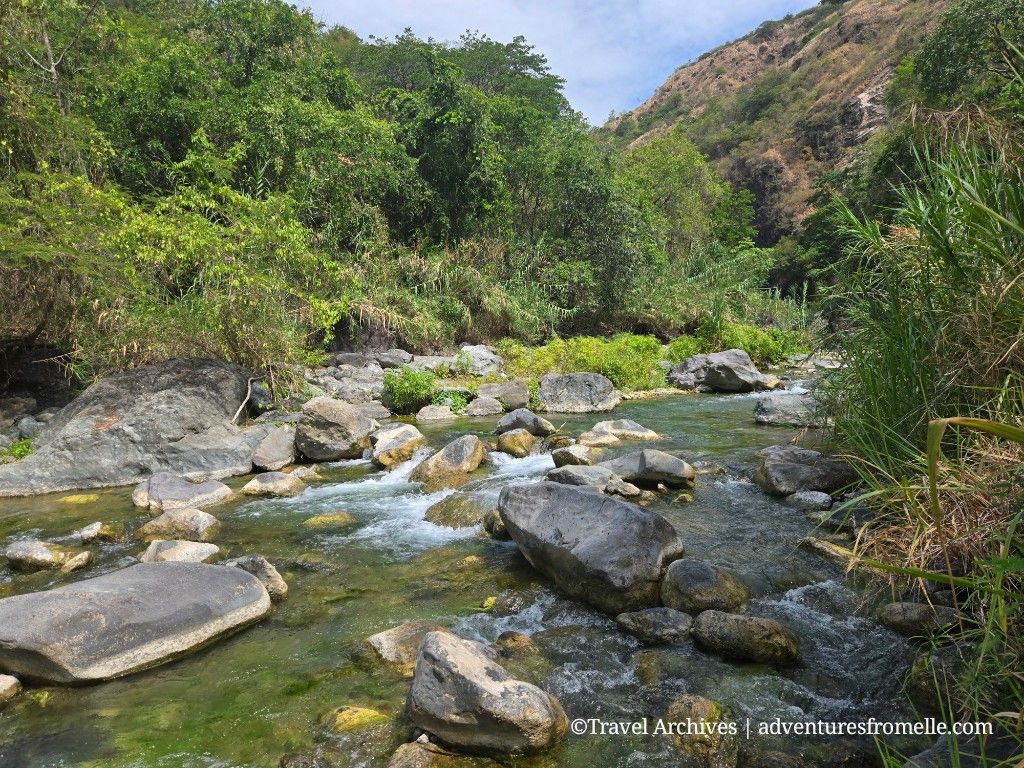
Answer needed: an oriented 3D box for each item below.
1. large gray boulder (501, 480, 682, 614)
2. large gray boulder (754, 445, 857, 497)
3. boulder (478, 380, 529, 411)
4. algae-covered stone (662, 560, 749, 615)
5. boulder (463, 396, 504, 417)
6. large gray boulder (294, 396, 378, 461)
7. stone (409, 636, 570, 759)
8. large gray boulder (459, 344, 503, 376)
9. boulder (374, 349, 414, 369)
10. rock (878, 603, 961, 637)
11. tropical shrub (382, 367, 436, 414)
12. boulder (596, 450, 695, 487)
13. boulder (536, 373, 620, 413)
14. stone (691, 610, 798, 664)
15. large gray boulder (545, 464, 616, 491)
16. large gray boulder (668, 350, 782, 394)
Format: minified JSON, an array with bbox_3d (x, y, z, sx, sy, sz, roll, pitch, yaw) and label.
[{"bbox_3d":[0.584,1.197,5.096,1.334,0.807,1.092,3,5,33],"label":"large gray boulder"},{"bbox_3d":[3.032,0.898,7.000,1.001,0.514,0.751,1,5,10],"label":"large gray boulder"},{"bbox_3d":[-0.178,0.233,12.792,0.975,0.590,0.728,0,4,0],"label":"boulder"},{"bbox_3d":[1.333,1.415,4.732,0.585,0.351,0.489,1,5,15],"label":"algae-covered stone"},{"bbox_3d":[-0.481,0.379,11.500,0.708,0.323,0.531,0,5,0],"label":"boulder"},{"bbox_3d":[-2.210,0.556,8.600,0.984,0.781,0.836,1,5,15],"label":"large gray boulder"},{"bbox_3d":[-0.111,1.330,2.950,0.686,0.405,0.467,2,5,20],"label":"stone"},{"bbox_3d":[-0.760,-0.564,17.000,1.145,0.844,0.916,0,5,0],"label":"large gray boulder"},{"bbox_3d":[-2.960,-0.631,17.160,0.980,0.525,0.780,0,4,0],"label":"boulder"},{"bbox_3d":[2.330,1.360,3.850,0.460,0.180,0.300,0,5,5],"label":"rock"},{"bbox_3d":[-1.833,0.114,12.200,0.943,0.850,0.801,0,5,0],"label":"tropical shrub"},{"bbox_3d":[1.510,0.969,7.800,1.165,0.424,0.676,1,4,10],"label":"boulder"},{"bbox_3d":[1.225,0.162,12.584,1.539,0.741,1.040,0,4,5],"label":"boulder"},{"bbox_3d":[1.361,1.491,4.004,0.598,0.254,0.374,2,5,20],"label":"stone"},{"bbox_3d":[0.716,1.002,7.020,0.755,0.308,0.541,1,4,10],"label":"large gray boulder"},{"bbox_3d":[5.052,-0.319,16.300,2.677,1.053,1.740,1,5,10],"label":"large gray boulder"}]

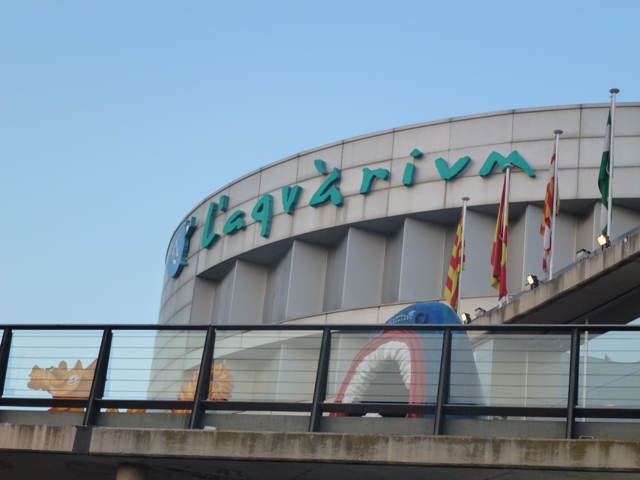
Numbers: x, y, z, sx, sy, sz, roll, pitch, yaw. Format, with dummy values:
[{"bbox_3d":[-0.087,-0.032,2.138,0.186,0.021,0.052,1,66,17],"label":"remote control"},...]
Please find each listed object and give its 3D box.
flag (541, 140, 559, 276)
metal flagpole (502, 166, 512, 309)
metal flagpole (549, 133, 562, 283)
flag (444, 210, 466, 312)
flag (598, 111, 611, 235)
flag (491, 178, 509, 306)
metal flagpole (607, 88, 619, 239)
[{"bbox_3d":[4.294,-0.587,26.107,0.334,2.647,0.280,3,-16,9],"label":"flag"},{"bbox_3d":[3.722,-0.064,28.240,0.190,3.021,0.190,3,-16,7],"label":"metal flagpole"},{"bbox_3d":[4.371,-0.619,26.104,0.190,2.974,0.190,3,-16,9],"label":"metal flagpole"},{"bbox_3d":[2.970,0.415,30.647,0.401,2.421,0.280,4,-16,6],"label":"flag"},{"bbox_3d":[4.898,-1.166,23.939,0.255,2.301,0.280,2,-16,12],"label":"flag"},{"bbox_3d":[3.667,-0.060,28.246,0.372,2.744,0.280,3,-16,7],"label":"flag"},{"bbox_3d":[4.975,-1.189,23.930,0.190,2.927,0.190,2,-16,12],"label":"metal flagpole"}]

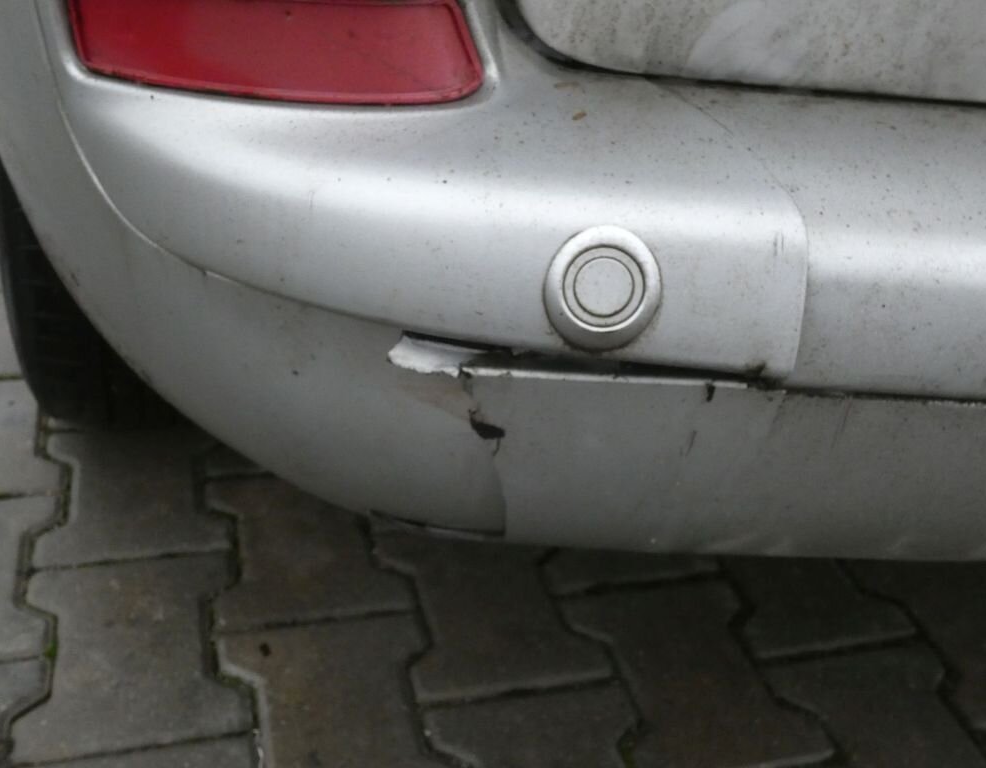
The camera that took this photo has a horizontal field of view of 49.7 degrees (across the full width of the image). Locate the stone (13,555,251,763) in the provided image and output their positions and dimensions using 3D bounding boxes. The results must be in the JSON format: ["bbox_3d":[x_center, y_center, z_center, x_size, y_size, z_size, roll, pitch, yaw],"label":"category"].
[{"bbox_3d":[-0.284,0.232,0.844,0.166,0.070,0.200,-3,33,-16],"label":"stone"}]

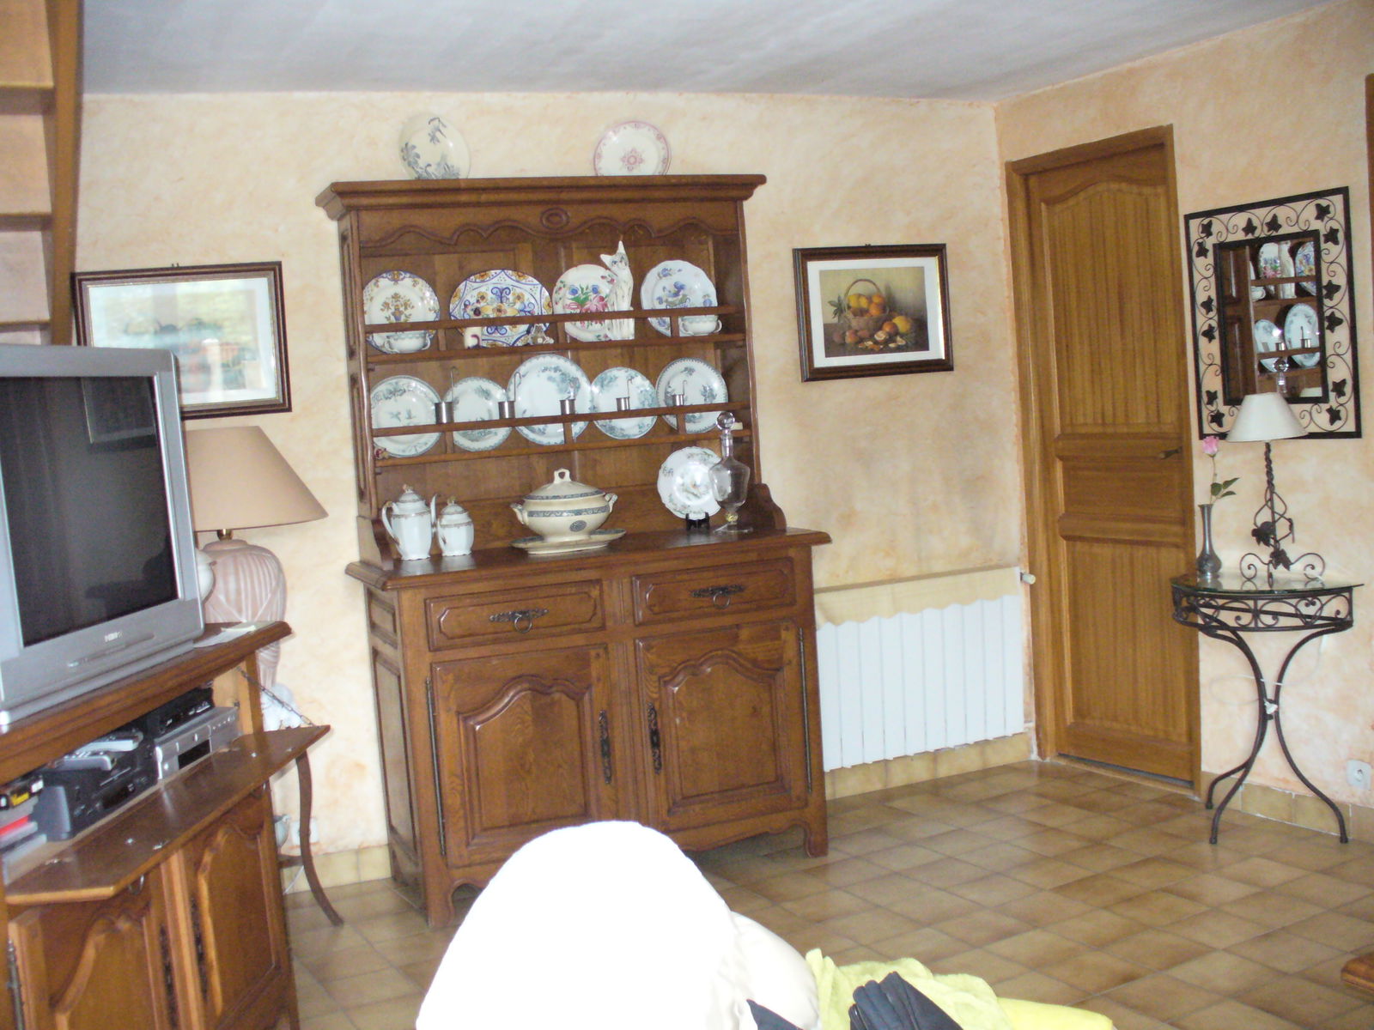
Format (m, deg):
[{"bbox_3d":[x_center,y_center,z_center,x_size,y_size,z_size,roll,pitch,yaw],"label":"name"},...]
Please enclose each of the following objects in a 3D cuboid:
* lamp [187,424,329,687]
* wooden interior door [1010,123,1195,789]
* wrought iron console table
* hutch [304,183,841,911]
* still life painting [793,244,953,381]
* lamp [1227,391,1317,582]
[{"bbox_3d":[-1.220,0.155,3.908,0.540,0.775,0.540,-6,4,-20],"label":"lamp"},{"bbox_3d":[1.381,-0.159,4.815,0.080,2.120,0.780,-6,4,-28],"label":"wooden interior door"},{"bbox_3d":[1.565,0.554,4.147,0.330,0.740,0.620,-6,4,-28],"label":"wrought iron console table"},{"bbox_3d":[-0.296,0.044,4.281,1.300,2.035,0.557,-6,4,-20],"label":"hutch"},{"bbox_3d":[0.645,-0.681,4.910,0.572,0.434,0.035,-6,4,-20],"label":"still life painting"},{"bbox_3d":[1.599,-0.069,4.060,0.240,0.530,0.250,-6,4,-28],"label":"lamp"}]

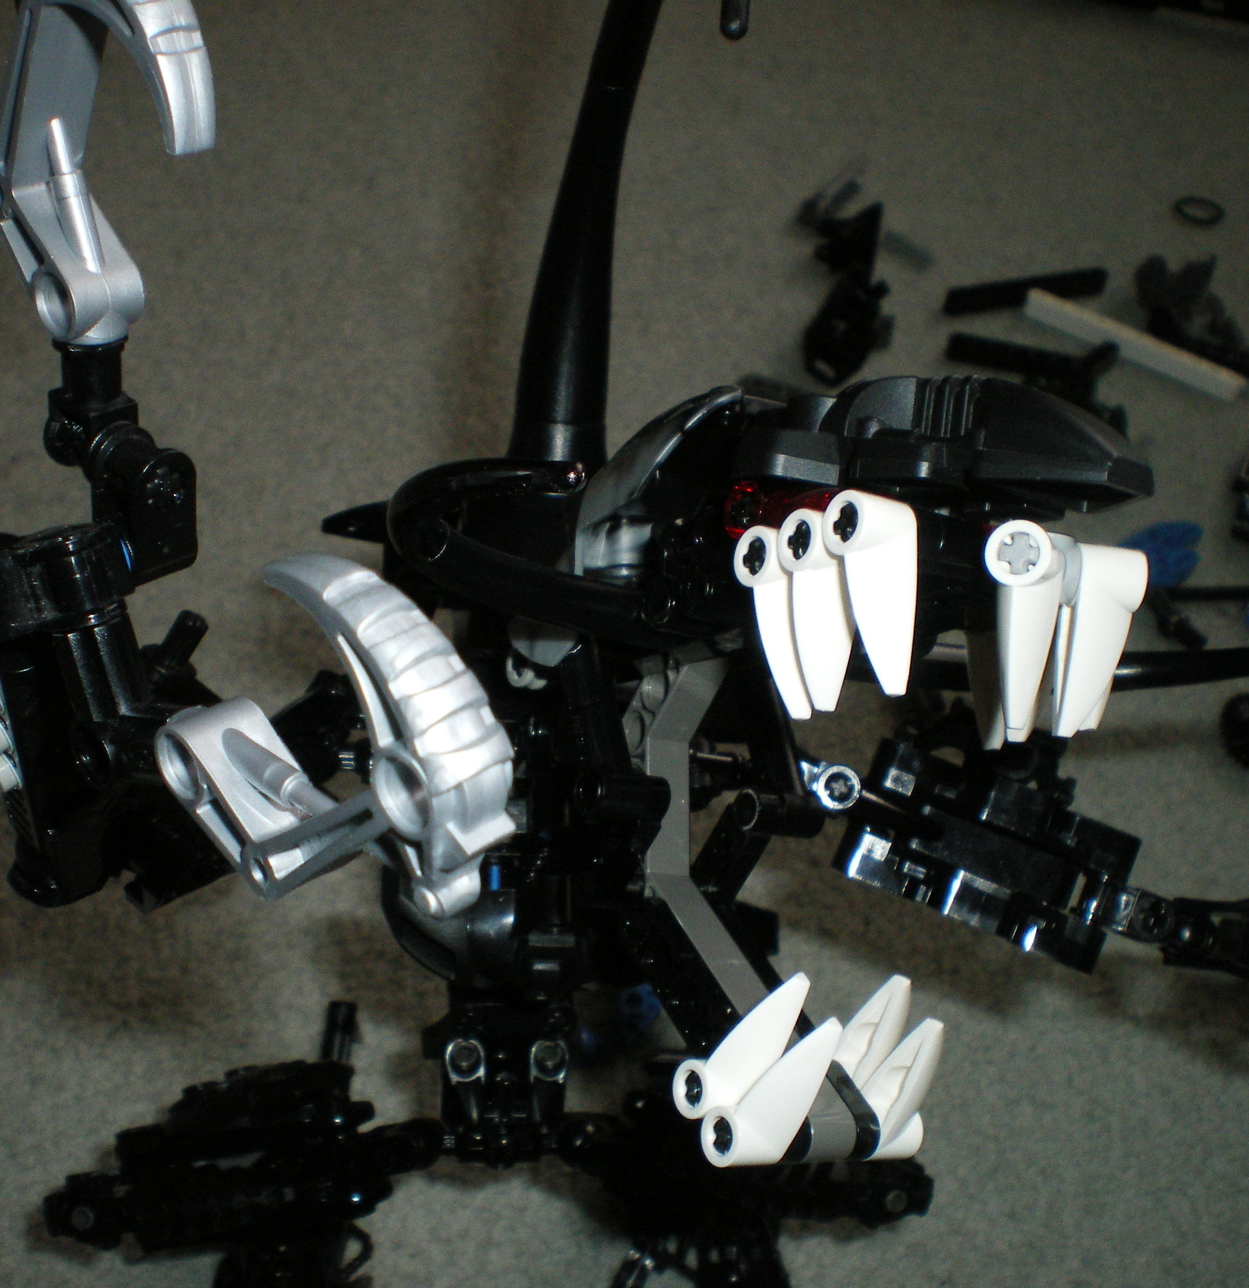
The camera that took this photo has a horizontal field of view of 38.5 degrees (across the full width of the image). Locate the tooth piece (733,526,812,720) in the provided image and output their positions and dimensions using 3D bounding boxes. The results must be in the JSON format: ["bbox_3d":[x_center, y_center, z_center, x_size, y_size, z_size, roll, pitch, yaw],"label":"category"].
[{"bbox_3d":[0.019,-0.002,0.219,0.008,0.007,0.023,7,75,-34],"label":"tooth piece"}]

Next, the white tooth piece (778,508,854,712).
[{"bbox_3d":[0.023,-0.004,0.214,0.008,0.023,0.007,7,-3,-34],"label":"white tooth piece"}]

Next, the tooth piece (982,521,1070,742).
[{"bbox_3d":[0.045,-0.002,0.204,0.008,0.025,0.008,3,0,15],"label":"tooth piece"}]

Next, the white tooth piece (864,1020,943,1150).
[{"bbox_3d":[0.037,0.058,0.233,0.008,0.025,0.008,3,36,-29],"label":"white tooth piece"}]

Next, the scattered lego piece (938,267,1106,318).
[{"bbox_3d":[0.161,-0.142,0.719,0.068,0.008,0.008,-10,46,-14],"label":"scattered lego piece"}]

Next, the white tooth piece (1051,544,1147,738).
[{"bbox_3d":[0.054,0.000,0.203,0.008,0.025,0.008,-1,15,-12],"label":"white tooth piece"}]

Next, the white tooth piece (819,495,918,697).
[{"bbox_3d":[0.029,-0.006,0.208,0.008,0.025,0.008,-1,0,-30],"label":"white tooth piece"}]

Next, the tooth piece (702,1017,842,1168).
[{"bbox_3d":[0.019,0.055,0.220,0.008,0.023,0.007,9,31,-36],"label":"tooth piece"}]

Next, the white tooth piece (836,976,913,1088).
[{"bbox_3d":[0.034,0.053,0.238,0.008,0.025,0.008,3,36,-29],"label":"white tooth piece"}]

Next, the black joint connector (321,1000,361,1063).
[{"bbox_3d":[-0.053,0.072,0.332,0.005,0.005,0.013,14,81,1],"label":"black joint connector"}]

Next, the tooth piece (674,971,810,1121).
[{"bbox_3d":[0.015,0.051,0.226,0.008,0.023,0.007,9,31,-36],"label":"tooth piece"}]

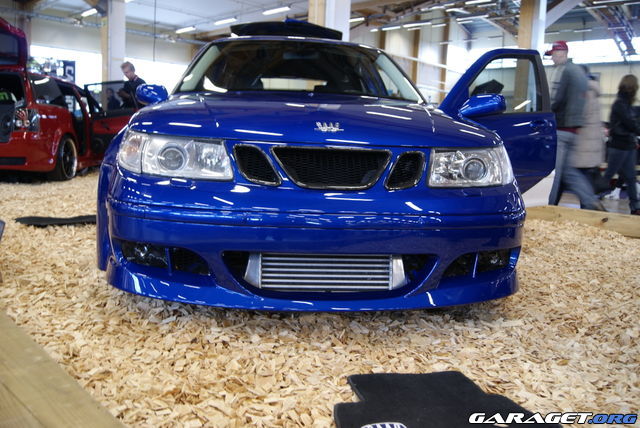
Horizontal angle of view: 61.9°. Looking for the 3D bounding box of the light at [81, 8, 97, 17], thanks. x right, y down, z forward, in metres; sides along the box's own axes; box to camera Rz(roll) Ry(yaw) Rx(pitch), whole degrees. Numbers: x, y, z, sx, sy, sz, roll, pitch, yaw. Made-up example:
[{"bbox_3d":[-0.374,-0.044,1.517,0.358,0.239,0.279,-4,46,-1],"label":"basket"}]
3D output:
[{"bbox_3d":[-7.701,-6.711,17.795,0.180,0.110,1.420,-7,13,-43],"label":"light"}]

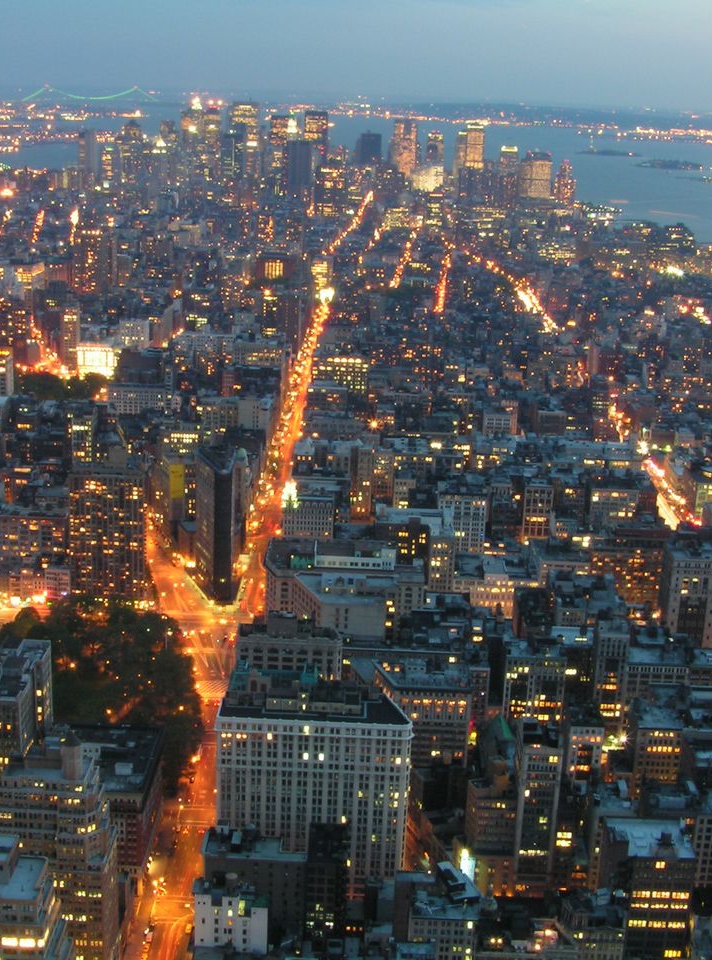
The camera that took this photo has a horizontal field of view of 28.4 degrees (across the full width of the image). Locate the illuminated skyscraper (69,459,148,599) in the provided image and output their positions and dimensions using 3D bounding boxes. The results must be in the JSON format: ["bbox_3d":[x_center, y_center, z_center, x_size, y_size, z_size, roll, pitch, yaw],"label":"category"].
[{"bbox_3d":[-158.450,29.550,916.660,49.000,87.000,30.000,2,16,1],"label":"illuminated skyscraper"}]

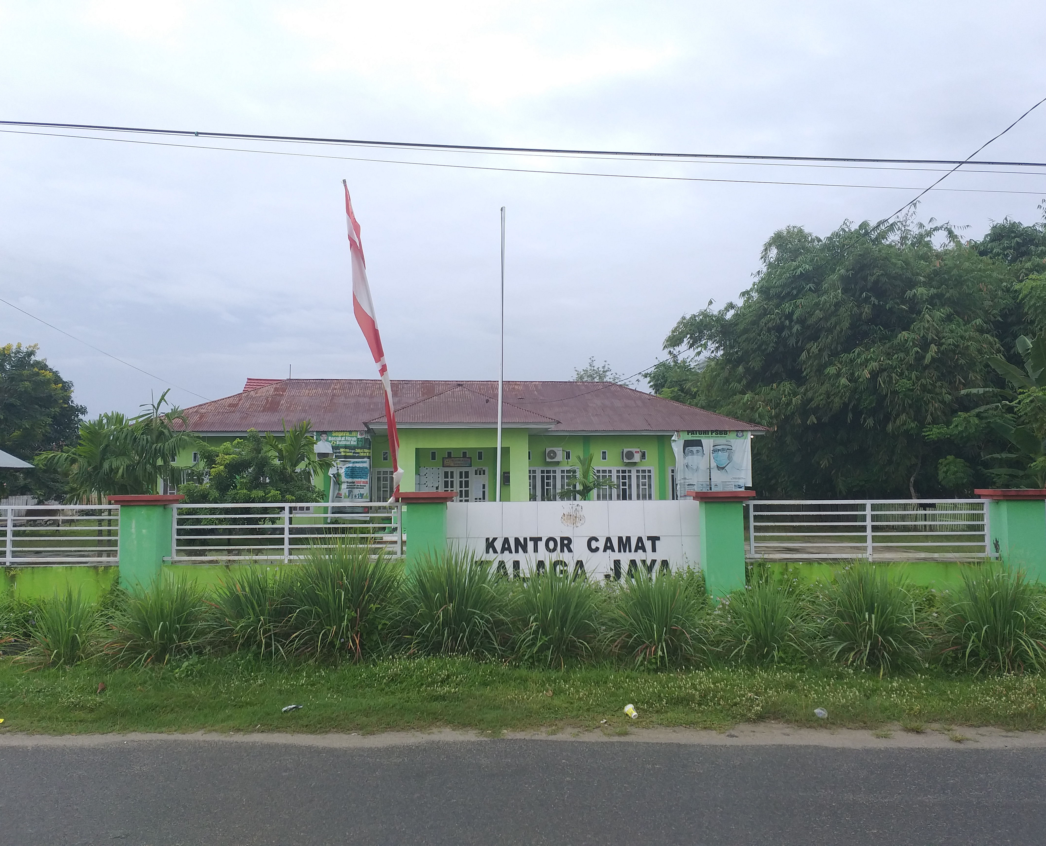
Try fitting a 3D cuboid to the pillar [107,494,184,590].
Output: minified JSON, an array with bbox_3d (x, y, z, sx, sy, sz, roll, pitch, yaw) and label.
[{"bbox_3d":[-4.284,1.476,9.636,0.600,1.320,0.590,0,-3,3],"label":"pillar"}]

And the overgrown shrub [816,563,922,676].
[{"bbox_3d":[2.839,1.527,6.933,0.880,0.820,0.850,0,-4,1],"label":"overgrown shrub"}]

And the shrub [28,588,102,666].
[{"bbox_3d":[-4.082,1.802,7.519,0.640,0.680,0.580,0,-3,3],"label":"shrub"}]

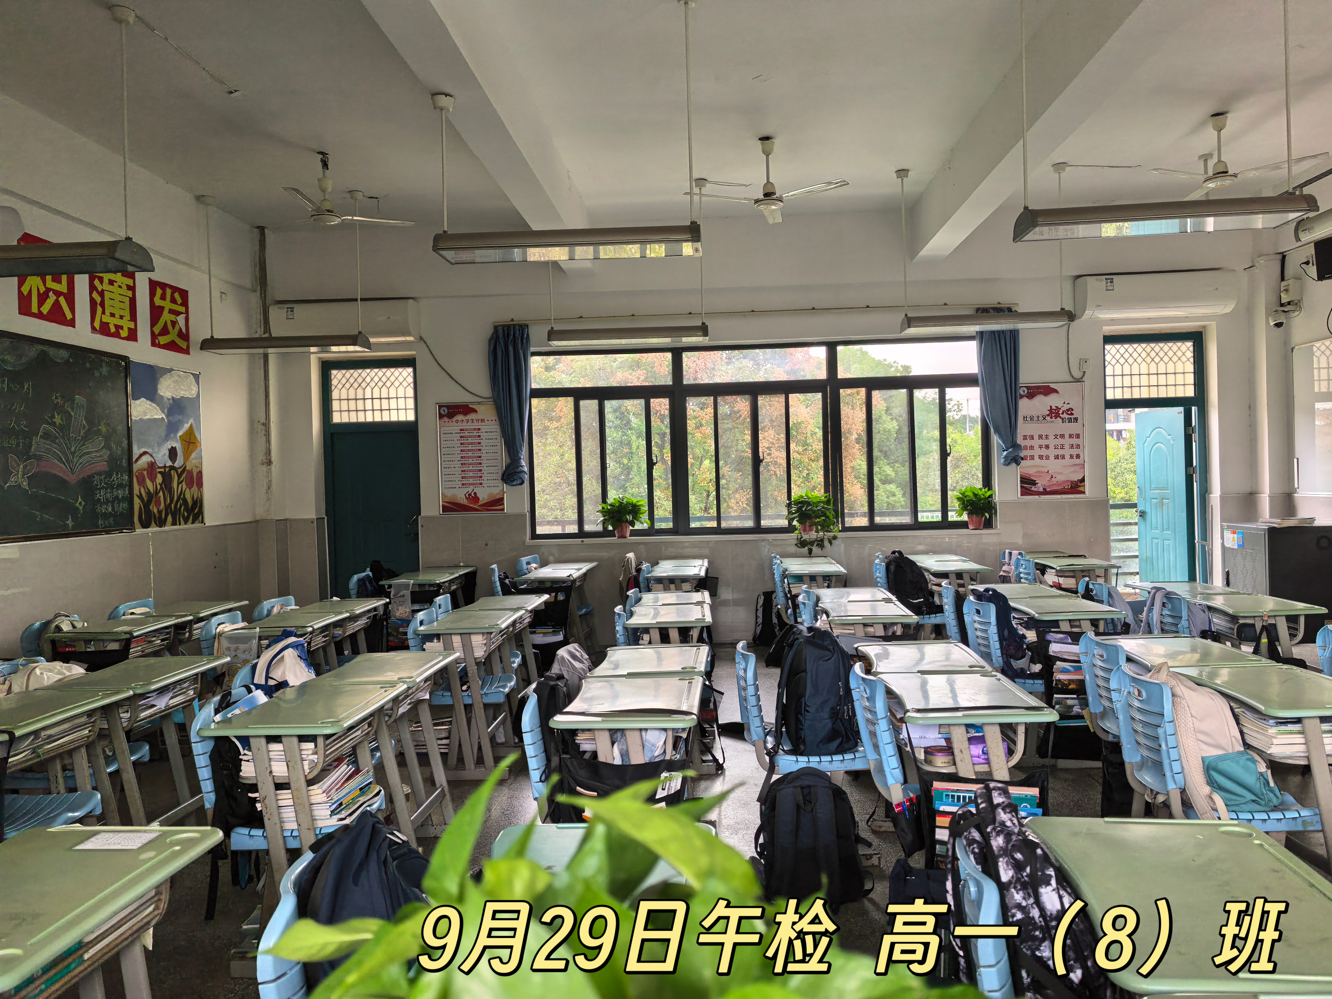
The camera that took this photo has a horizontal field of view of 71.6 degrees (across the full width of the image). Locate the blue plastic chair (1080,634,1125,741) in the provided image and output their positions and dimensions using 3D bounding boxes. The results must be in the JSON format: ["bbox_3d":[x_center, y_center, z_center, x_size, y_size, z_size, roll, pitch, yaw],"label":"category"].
[{"bbox_3d":[1.889,0.927,3.448,0.500,0.815,0.420,-2,1,3],"label":"blue plastic chair"}]

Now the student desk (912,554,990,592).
[{"bbox_3d":[2.174,0.876,6.993,0.440,0.745,0.600,-2,1,4],"label":"student desk"}]

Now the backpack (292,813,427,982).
[{"bbox_3d":[-0.423,0.732,1.511,0.210,0.450,0.310,-1,1,3],"label":"backpack"}]

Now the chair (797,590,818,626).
[{"bbox_3d":[0.973,0.932,4.866,0.500,0.815,0.420,-2,1,3],"label":"chair"}]

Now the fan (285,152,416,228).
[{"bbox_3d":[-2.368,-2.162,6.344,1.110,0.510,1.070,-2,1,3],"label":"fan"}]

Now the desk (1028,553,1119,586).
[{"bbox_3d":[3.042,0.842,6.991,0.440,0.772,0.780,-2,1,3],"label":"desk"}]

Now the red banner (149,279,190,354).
[{"bbox_3d":[-3.807,-1.399,7.114,0.015,0.510,0.510,-2,1,3],"label":"red banner"}]

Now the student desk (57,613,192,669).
[{"bbox_3d":[-2.804,1.042,4.813,0.430,0.765,0.600,-2,1,3],"label":"student desk"}]

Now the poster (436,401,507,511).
[{"bbox_3d":[-1.784,-0.377,8.488,0.610,1.020,0.025,-2,1,3],"label":"poster"}]

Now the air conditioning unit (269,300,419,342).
[{"bbox_3d":[-2.840,-1.590,8.181,1.250,0.360,0.270,-2,1,3],"label":"air conditioning unit"}]

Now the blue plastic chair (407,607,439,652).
[{"bbox_3d":[-1.049,0.990,4.869,0.500,0.815,0.420,-2,1,3],"label":"blue plastic chair"}]

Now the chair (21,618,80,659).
[{"bbox_3d":[-3.046,1.025,4.871,0.460,0.810,0.410,-2,1,4],"label":"chair"}]

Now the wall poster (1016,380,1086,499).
[{"bbox_3d":[3.413,-0.525,8.172,0.610,1.020,0.025,-2,1,3],"label":"wall poster"}]

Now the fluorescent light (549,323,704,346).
[{"bbox_3d":[-0.285,-1.298,7.293,1.250,0.130,0.270,-2,1,3],"label":"fluorescent light"}]

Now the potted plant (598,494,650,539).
[{"bbox_3d":[-0.387,0.154,8.211,0.440,0.380,0.400,-2,1,3],"label":"potted plant"}]

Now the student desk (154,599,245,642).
[{"bbox_3d":[-2.904,1.058,5.613,0.445,0.763,0.610,-2,1,1],"label":"student desk"}]

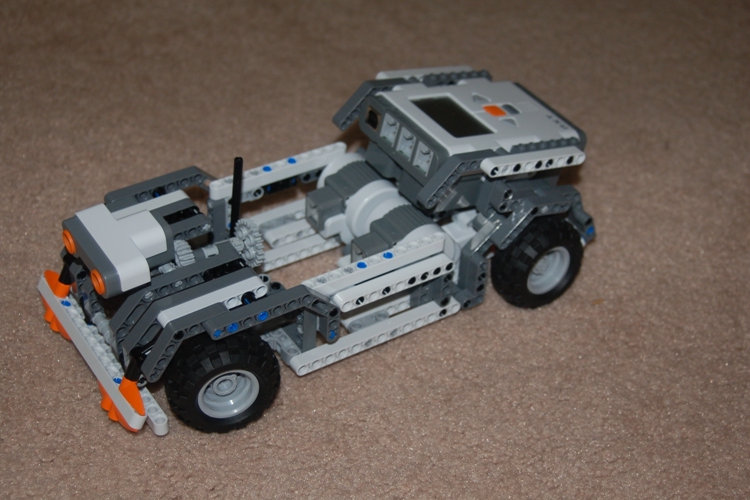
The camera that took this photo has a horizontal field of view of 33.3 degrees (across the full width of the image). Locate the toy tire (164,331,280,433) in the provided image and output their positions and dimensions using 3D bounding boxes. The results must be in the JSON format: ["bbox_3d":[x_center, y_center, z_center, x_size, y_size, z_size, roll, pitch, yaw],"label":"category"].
[{"bbox_3d":[-0.074,0.063,0.611,0.056,0.056,0.026,-11,41,-21],"label":"toy tire"}]

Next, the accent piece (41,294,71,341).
[{"bbox_3d":[-0.165,0.037,0.649,0.009,0.009,0.034,3,31,-43],"label":"accent piece"}]

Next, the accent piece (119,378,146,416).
[{"bbox_3d":[-0.113,0.068,0.592,0.008,0.009,0.023,3,31,-43],"label":"accent piece"}]

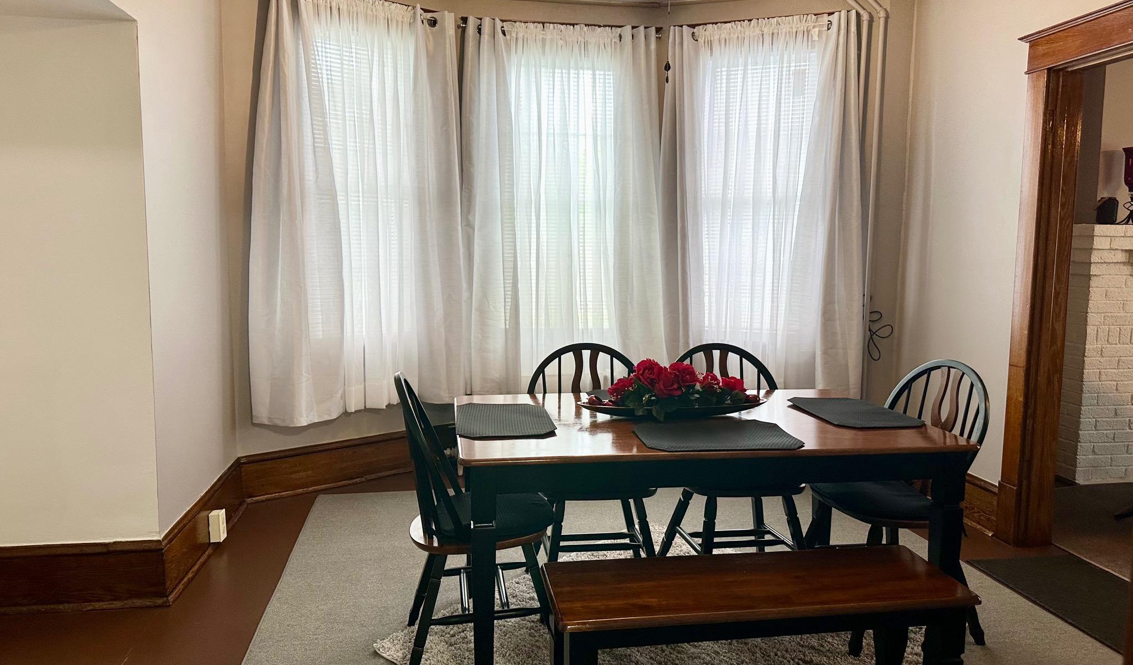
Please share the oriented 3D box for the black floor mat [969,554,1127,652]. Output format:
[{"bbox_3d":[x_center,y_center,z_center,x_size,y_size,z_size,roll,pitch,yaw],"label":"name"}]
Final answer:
[{"bbox_3d":[2.065,1.039,2.980,0.490,0.012,0.950,0,6,-9],"label":"black floor mat"}]

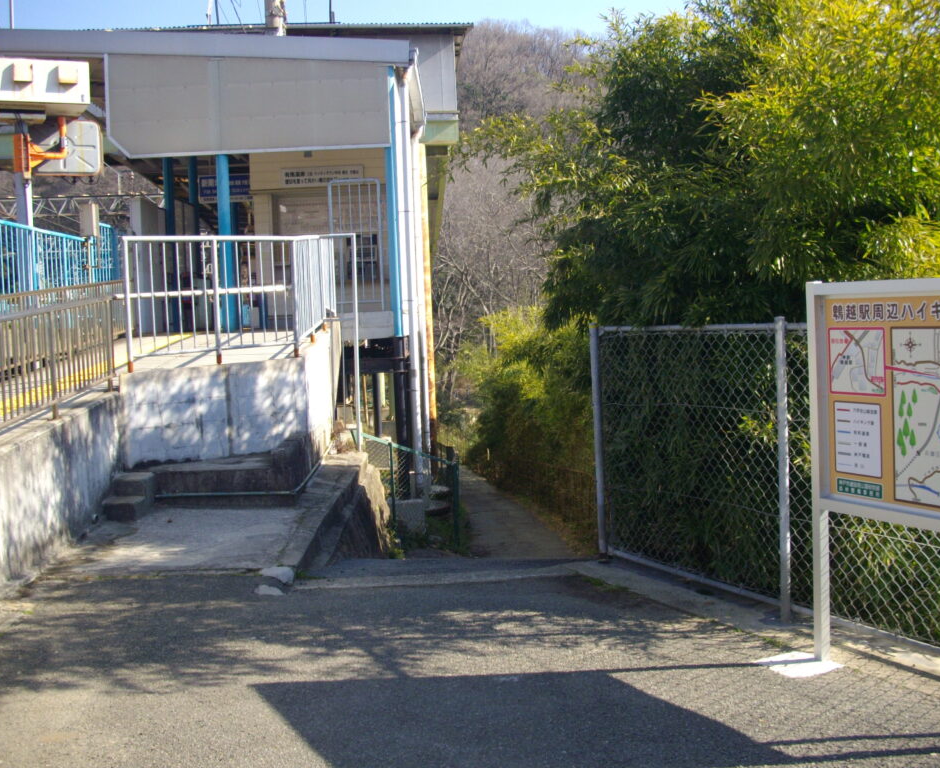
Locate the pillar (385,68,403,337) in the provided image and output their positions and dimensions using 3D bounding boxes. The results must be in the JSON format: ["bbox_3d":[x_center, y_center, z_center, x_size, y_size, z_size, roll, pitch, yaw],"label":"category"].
[{"bbox_3d":[-1.089,-2.613,15.607,0.170,3.870,0.170,-2,3,-3],"label":"pillar"}]

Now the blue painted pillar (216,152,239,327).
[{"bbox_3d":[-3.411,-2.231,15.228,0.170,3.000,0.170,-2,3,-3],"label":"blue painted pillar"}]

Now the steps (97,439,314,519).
[{"bbox_3d":[-2.320,0.846,9.975,1.620,0.460,1.550,-2,3,-3],"label":"steps"}]

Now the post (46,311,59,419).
[{"bbox_3d":[-3.171,-0.139,8.310,0.050,0.820,0.050,-2,3,-3],"label":"post"}]

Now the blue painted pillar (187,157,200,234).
[{"bbox_3d":[-4.820,-2.504,19.428,0.165,3.000,0.165,-2,3,-3],"label":"blue painted pillar"}]

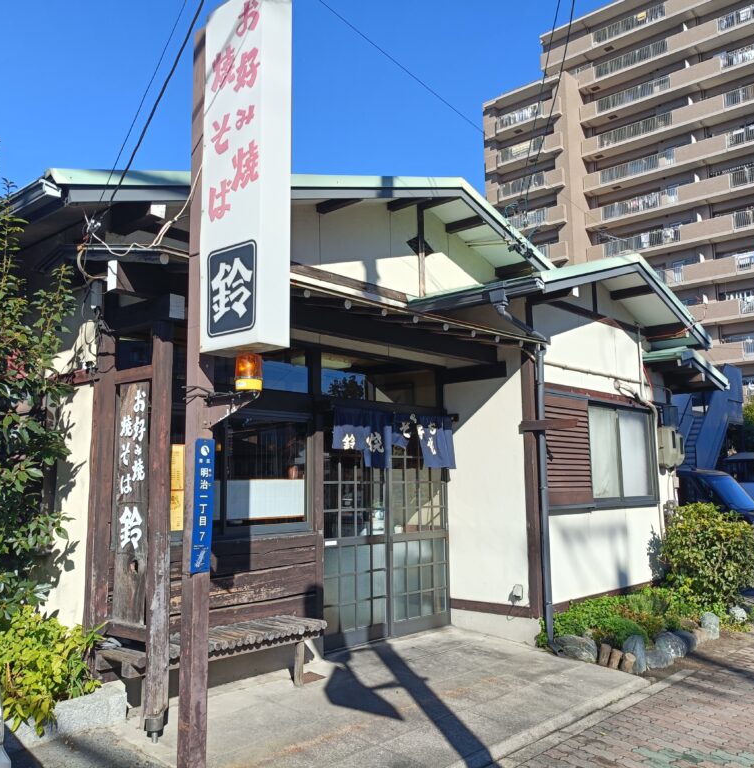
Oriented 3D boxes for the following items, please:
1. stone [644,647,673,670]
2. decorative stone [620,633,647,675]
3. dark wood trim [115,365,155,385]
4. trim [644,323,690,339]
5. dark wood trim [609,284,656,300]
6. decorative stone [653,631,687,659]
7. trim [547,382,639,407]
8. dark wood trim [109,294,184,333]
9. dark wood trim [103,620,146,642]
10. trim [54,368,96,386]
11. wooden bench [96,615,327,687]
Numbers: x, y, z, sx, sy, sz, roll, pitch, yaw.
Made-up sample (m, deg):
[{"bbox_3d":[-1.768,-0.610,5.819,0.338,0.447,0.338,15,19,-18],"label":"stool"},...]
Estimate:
[{"bbox_3d":[2.242,2.174,5.889,0.150,0.169,0.197,-7,-11,41],"label":"stone"},{"bbox_3d":[2.155,2.267,6.231,0.200,0.280,0.200,-8,-11,42],"label":"decorative stone"},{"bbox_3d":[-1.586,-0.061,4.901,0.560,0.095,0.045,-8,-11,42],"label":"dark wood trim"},{"bbox_3d":[3.577,-0.663,9.139,0.507,0.130,0.100,-8,-11,42],"label":"trim"},{"bbox_3d":[2.953,-1.055,8.529,0.487,0.090,0.090,-8,-11,42],"label":"dark wood trim"},{"bbox_3d":[2.649,2.356,6.662,0.280,0.230,0.270,-7,-10,43],"label":"decorative stone"},{"bbox_3d":[2.391,0.117,7.936,0.035,0.085,2.350,-7,-10,43],"label":"trim"},{"bbox_3d":[-1.513,-0.428,4.759,0.860,0.145,0.105,-7,-10,43],"label":"dark wood trim"},{"bbox_3d":[-1.445,1.414,4.250,0.475,0.080,0.075,-7,-11,41],"label":"dark wood trim"},{"bbox_3d":[-2.183,-0.033,5.331,0.660,0.085,0.040,-8,-11,42],"label":"trim"},{"bbox_3d":[-1.030,1.820,4.774,0.451,0.414,1.542,-7,-11,41],"label":"wooden bench"}]

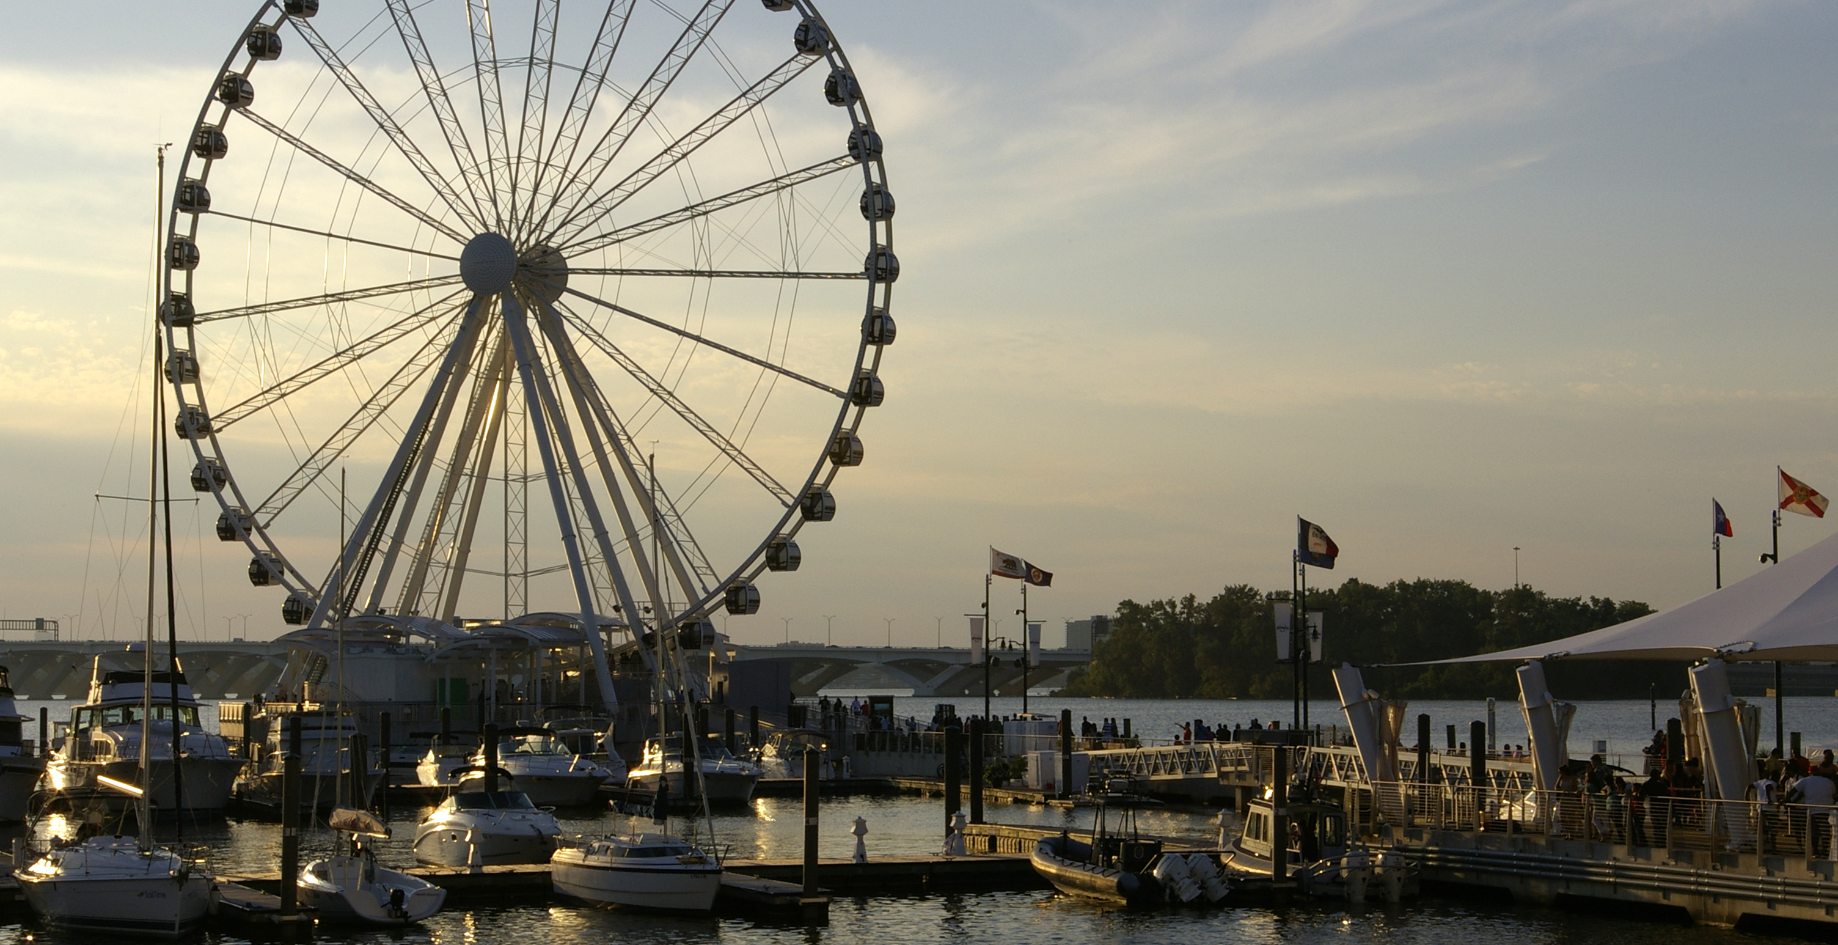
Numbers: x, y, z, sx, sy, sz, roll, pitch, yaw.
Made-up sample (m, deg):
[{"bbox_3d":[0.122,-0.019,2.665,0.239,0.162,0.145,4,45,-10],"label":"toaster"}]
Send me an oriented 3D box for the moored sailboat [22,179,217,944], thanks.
[{"bbox_3d":[-16.700,1.784,69.135,3.300,15.700,9.500,2,-4,-26],"label":"moored sailboat"}]

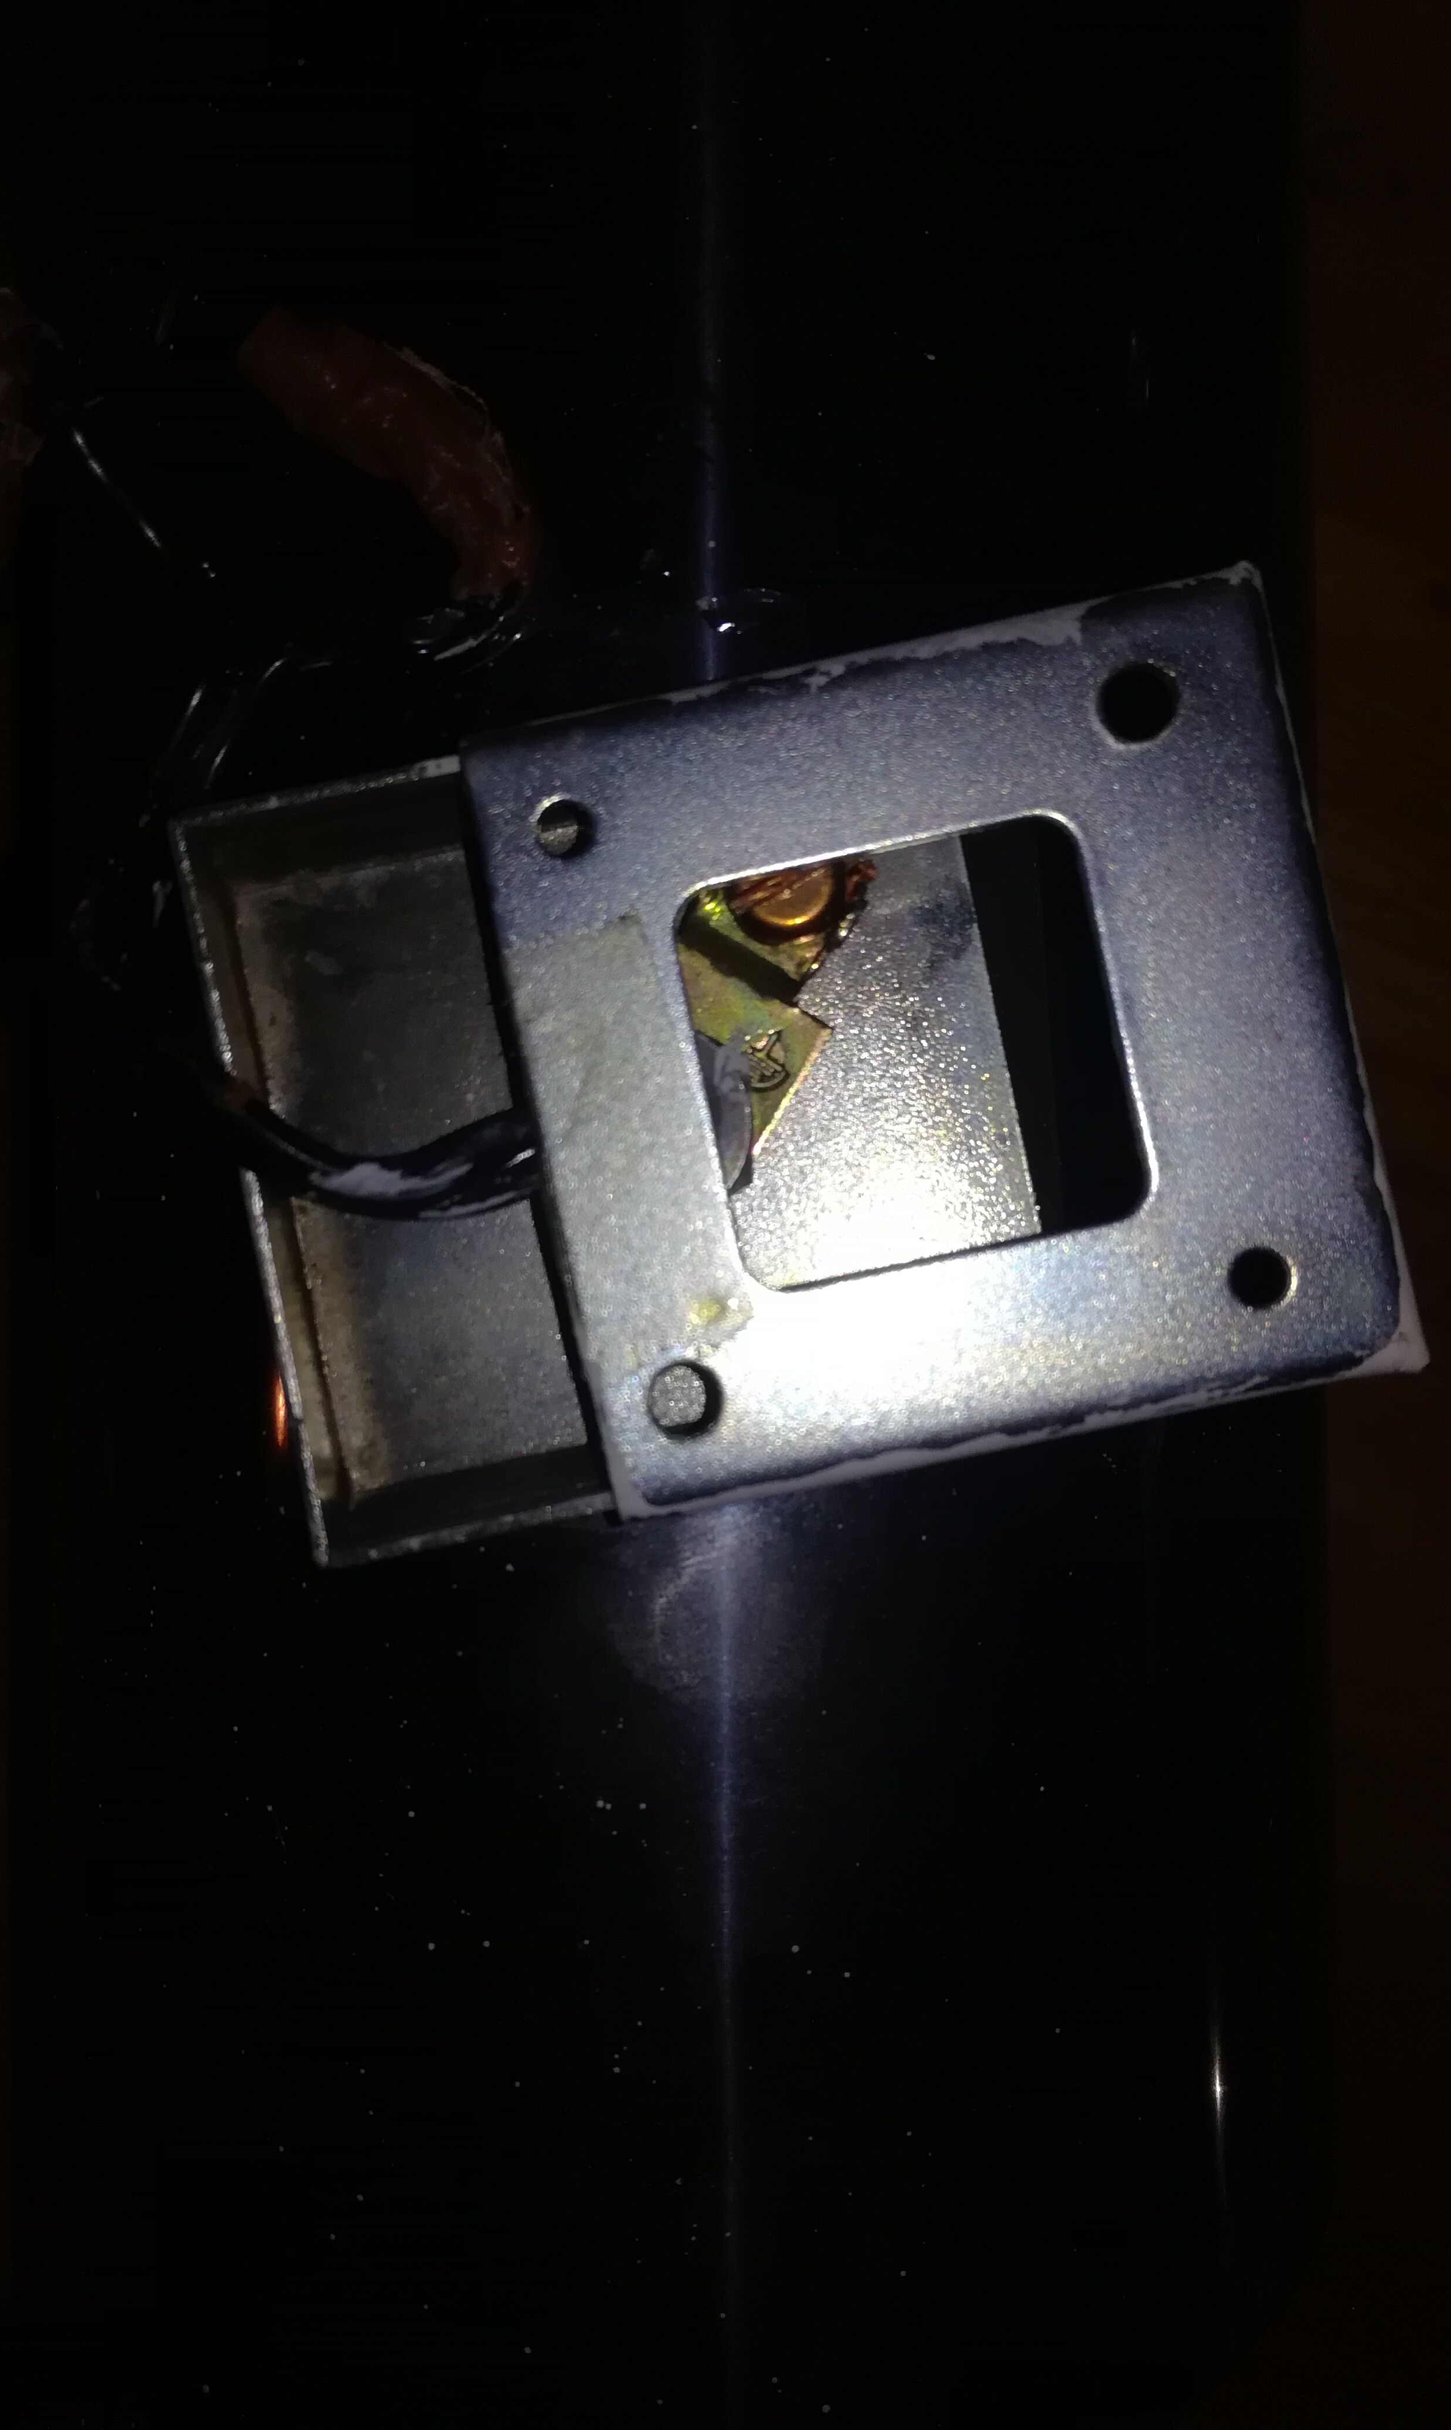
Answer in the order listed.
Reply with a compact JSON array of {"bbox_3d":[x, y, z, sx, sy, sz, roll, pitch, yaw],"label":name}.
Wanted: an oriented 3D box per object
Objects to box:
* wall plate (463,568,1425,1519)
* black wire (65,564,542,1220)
[{"bbox_3d":[0.011,-0.008,0.101,0.040,0.015,0.040,-11,89,5],"label":"wall plate"},{"bbox_3d":[-0.025,-0.020,0.107,0.032,0.017,0.039,0,87,1],"label":"black wire"}]

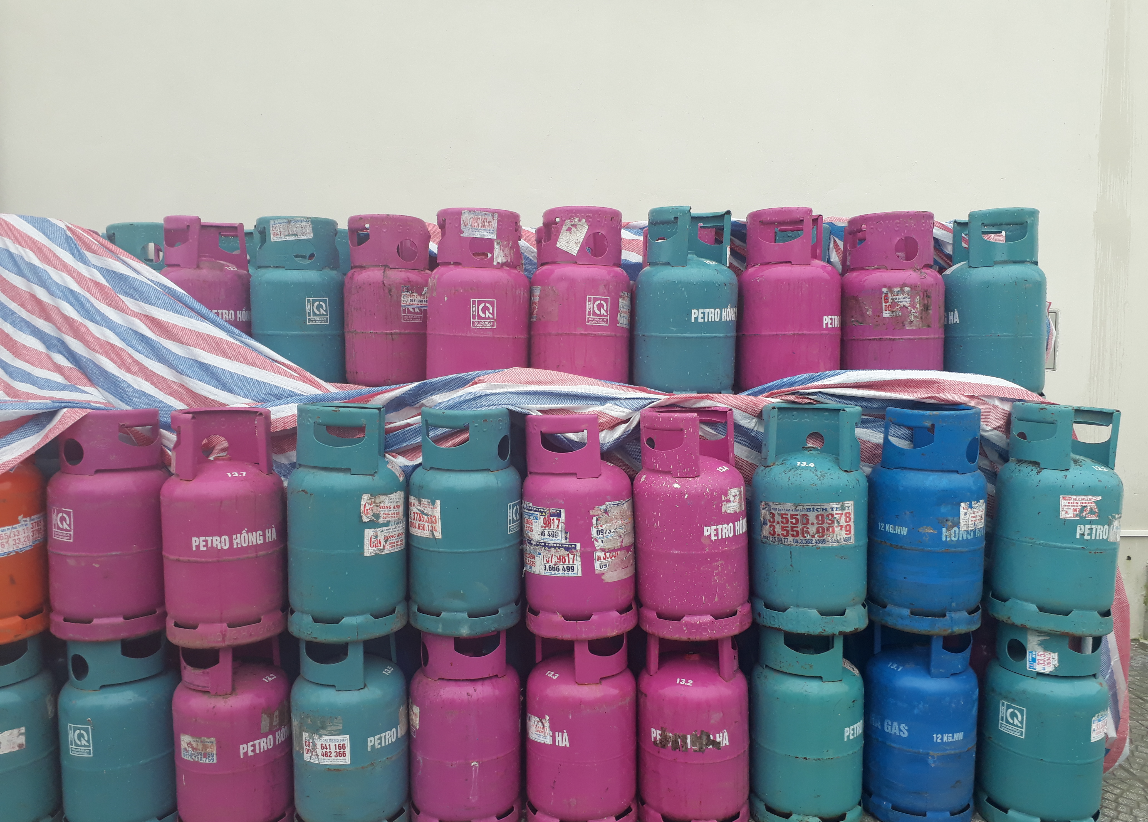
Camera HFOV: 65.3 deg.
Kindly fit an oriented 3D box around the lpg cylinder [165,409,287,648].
[{"bbox_3d":[-0.933,0.294,2.391,0.303,0.589,0.303,-4,7,-32],"label":"lpg cylinder"}]

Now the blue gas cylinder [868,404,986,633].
[{"bbox_3d":[0.980,0.285,2.493,0.303,0.589,0.303,3,7,38],"label":"blue gas cylinder"}]

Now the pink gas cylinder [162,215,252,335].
[{"bbox_3d":[-1.194,-0.316,2.936,0.304,0.585,0.304,2,4,30],"label":"pink gas cylinder"}]

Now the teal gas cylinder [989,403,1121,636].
[{"bbox_3d":[1.318,0.280,2.445,0.304,0.585,0.304,0,4,-19],"label":"teal gas cylinder"}]

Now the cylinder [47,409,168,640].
[{"bbox_3d":[-1.249,0.285,2.426,0.303,0.589,0.303,4,5,20],"label":"cylinder"}]

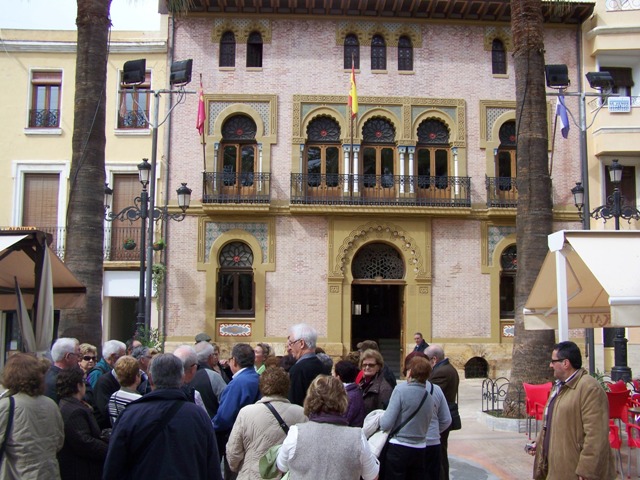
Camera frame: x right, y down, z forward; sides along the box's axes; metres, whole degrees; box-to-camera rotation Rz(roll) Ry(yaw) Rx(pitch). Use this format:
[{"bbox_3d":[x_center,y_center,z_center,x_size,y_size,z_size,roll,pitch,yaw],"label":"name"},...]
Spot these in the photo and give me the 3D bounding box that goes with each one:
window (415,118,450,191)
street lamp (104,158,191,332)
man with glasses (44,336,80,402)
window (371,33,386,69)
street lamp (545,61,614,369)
[{"bbox_3d":[3.704,-2.666,22.773,1.126,2.675,0.250,1,-6,-2],"label":"window"},{"bbox_3d":[-4.610,0.847,18.355,2.456,6.062,0.470,1,-6,-2],"label":"street lamp"},{"bbox_3d":[-1.964,1.587,5.295,0.340,1.680,0.500,5,-9,-33],"label":"man with glasses"},{"bbox_3d":[2.146,-6.877,25.770,0.591,1.377,0.200,1,-7,-3],"label":"window"},{"bbox_3d":[6.842,-0.349,18.011,1.967,8.582,0.450,1,-6,-2],"label":"street lamp"}]

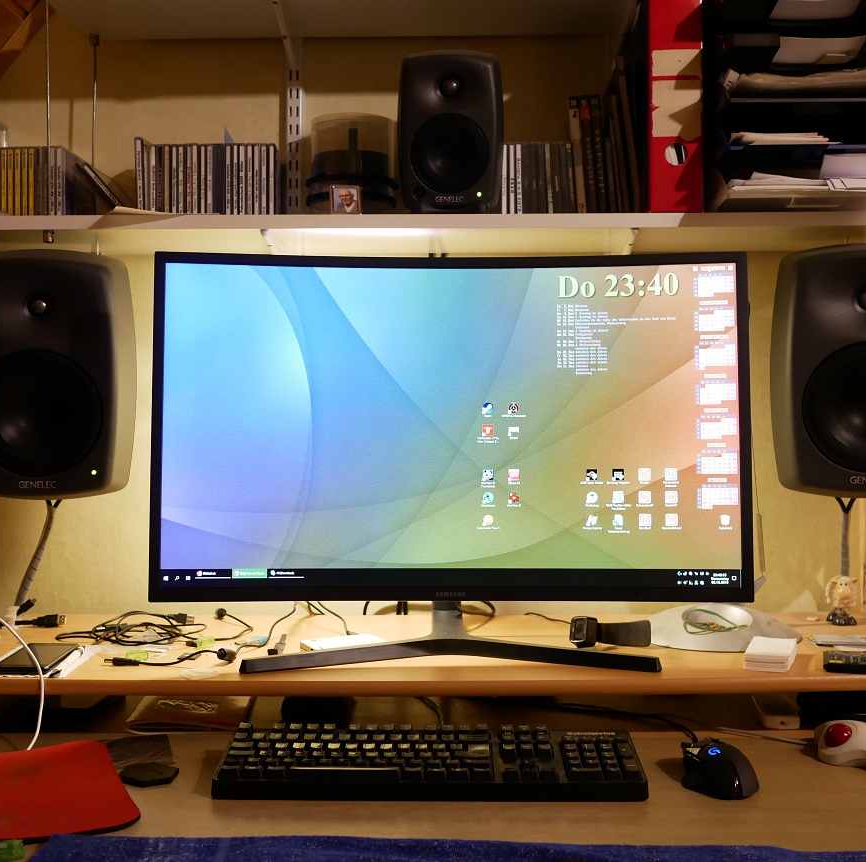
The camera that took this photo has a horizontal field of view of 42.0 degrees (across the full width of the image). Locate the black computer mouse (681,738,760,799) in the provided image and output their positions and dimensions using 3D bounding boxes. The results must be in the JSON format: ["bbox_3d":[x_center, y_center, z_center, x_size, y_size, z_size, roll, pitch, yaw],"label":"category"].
[{"bbox_3d":[0.306,0.355,1.213,0.076,0.041,0.130,0,1,-5],"label":"black computer mouse"}]

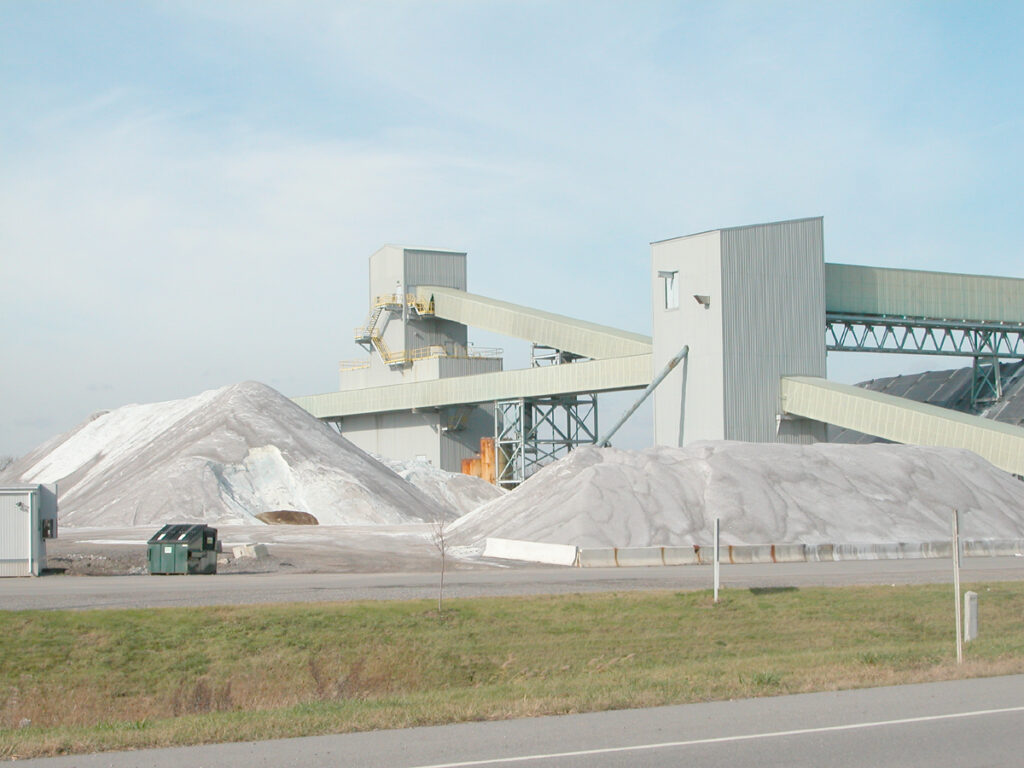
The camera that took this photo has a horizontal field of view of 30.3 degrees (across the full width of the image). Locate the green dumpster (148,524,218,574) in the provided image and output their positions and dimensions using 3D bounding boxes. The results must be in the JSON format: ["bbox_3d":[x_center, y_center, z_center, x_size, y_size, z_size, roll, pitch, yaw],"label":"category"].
[{"bbox_3d":[-12.282,6.197,70.766,1.980,1.870,1.720,-3,-4,29],"label":"green dumpster"}]

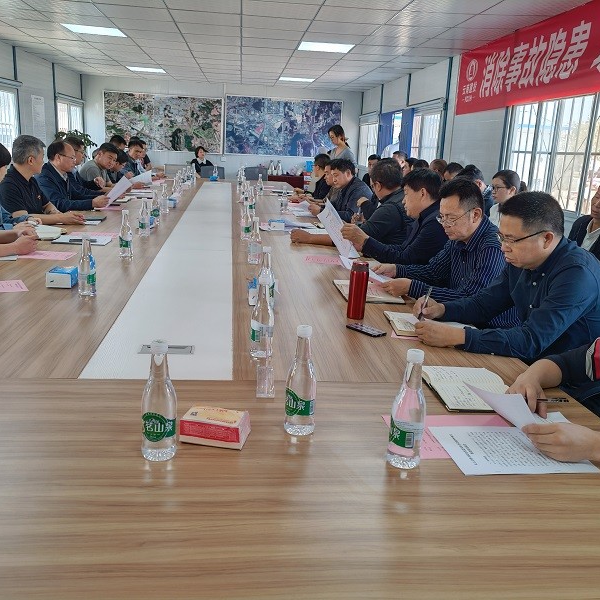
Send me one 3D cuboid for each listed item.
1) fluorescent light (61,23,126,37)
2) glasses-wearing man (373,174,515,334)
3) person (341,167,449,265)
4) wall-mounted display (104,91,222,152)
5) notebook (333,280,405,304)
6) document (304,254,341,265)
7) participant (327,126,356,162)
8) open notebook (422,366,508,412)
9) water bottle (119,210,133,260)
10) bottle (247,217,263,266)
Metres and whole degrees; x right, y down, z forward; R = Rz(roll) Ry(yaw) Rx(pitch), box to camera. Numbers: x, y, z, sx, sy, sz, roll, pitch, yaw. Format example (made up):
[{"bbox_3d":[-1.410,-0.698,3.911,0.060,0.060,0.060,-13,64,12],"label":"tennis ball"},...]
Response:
[{"bbox_3d":[-2.137,-2.814,6.528,0.580,0.030,0.570,1,14,-6],"label":"fluorescent light"},{"bbox_3d":[0.690,0.124,2.666,0.760,1.250,0.520,0,15,-12],"label":"glasses-wearing man"},{"bbox_3d":[0.566,-0.048,3.269,0.640,1.280,0.540,1,14,-7],"label":"person"},{"bbox_3d":[-2.618,-3.397,12.040,2.230,1.072,0.040,2,14,-6],"label":"wall-mounted display"},{"bbox_3d":[0.284,-0.032,2.661,0.240,0.018,0.370,1,14,-7],"label":"notebook"},{"bbox_3d":[0.179,-0.217,3.399,0.297,0.004,0.210,3,14,-1],"label":"document"},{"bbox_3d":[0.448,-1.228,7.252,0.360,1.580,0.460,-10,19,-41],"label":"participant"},{"bbox_3d":[0.457,0.231,1.673,0.210,0.022,0.290,2,14,-5],"label":"open notebook"},{"bbox_3d":[-0.885,-0.336,3.175,0.068,0.233,0.068,1,14,-6],"label":"water bottle"},{"bbox_3d":[-0.224,-0.299,3.167,0.068,0.233,0.068,1,14,-6],"label":"bottle"}]

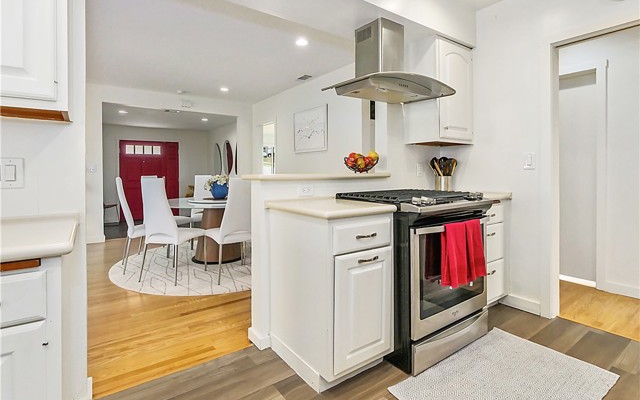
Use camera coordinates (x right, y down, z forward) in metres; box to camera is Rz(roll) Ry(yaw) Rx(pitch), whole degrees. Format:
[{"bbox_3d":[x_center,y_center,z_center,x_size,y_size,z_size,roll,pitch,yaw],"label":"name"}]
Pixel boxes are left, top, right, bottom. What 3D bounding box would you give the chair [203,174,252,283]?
[{"bbox_3d":[-0.926,0.288,3.172,0.459,1.040,0.571,-2,4,-33],"label":"chair"}]

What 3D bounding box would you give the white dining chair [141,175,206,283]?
[{"bbox_3d":[-1.505,0.283,3.021,0.440,1.000,0.530,1,4,16],"label":"white dining chair"}]

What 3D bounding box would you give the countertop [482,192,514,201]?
[{"bbox_3d":[1.133,-0.049,2.448,0.550,0.042,0.610,-3,5,-36],"label":"countertop"}]

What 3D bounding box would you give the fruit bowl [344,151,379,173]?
[{"bbox_3d":[0.347,-0.317,2.468,0.281,0.184,0.265,0,4,0],"label":"fruit bowl"}]

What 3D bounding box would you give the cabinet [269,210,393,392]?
[{"bbox_3d":[0.056,0.490,1.790,0.490,0.933,0.622,-3,5,-36],"label":"cabinet"}]

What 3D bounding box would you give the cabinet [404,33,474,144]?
[{"bbox_3d":[1.076,-0.913,2.657,0.561,0.816,0.311,-3,5,-36],"label":"cabinet"}]

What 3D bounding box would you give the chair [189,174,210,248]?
[{"bbox_3d":[-1.703,0.152,4.447,0.459,1.040,0.571,-2,4,-33],"label":"chair"}]

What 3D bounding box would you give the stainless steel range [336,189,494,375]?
[{"bbox_3d":[0.622,0.422,2.038,0.770,0.930,0.700,-3,5,-36],"label":"stainless steel range"}]

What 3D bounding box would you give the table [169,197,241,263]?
[{"bbox_3d":[-1.297,0.347,3.740,1.360,0.740,1.360,0,4,0],"label":"table"}]

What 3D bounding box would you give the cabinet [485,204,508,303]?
[{"bbox_3d":[1.125,0.407,2.458,0.540,0.875,0.580,-3,5,-36],"label":"cabinet"}]

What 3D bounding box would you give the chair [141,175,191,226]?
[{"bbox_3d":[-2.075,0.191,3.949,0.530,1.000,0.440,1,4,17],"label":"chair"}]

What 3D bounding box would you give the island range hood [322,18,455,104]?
[{"bbox_3d":[0.512,-1.015,2.091,0.806,0.510,0.530,-3,5,-36],"label":"island range hood"}]

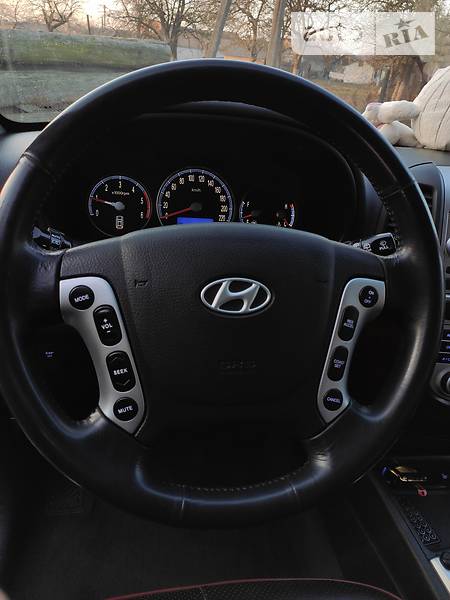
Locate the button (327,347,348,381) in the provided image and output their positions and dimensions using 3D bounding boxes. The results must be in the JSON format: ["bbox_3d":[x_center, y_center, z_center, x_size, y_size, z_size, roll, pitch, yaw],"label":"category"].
[{"bbox_3d":[0.103,0.058,0.396,0.017,0.032,0.006,15,-7,-13],"label":"button"}]

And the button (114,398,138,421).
[{"bbox_3d":[-0.080,0.088,0.350,0.019,0.019,0.006,-15,0,-14],"label":"button"}]

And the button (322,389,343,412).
[{"bbox_3d":[0.099,0.091,0.395,0.019,0.019,0.006,15,-7,-13],"label":"button"}]

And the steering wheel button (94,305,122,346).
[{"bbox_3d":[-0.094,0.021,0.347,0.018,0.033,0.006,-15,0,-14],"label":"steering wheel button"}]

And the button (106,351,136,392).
[{"bbox_3d":[-0.083,0.058,0.349,0.018,0.033,0.006,-15,0,-14],"label":"button"}]

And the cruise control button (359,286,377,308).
[{"bbox_3d":[0.134,-0.003,0.404,0.019,0.019,0.006,15,-7,-13],"label":"cruise control button"}]

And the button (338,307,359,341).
[{"bbox_3d":[0.114,0.022,0.399,0.017,0.032,0.006,15,-7,-13],"label":"button"}]

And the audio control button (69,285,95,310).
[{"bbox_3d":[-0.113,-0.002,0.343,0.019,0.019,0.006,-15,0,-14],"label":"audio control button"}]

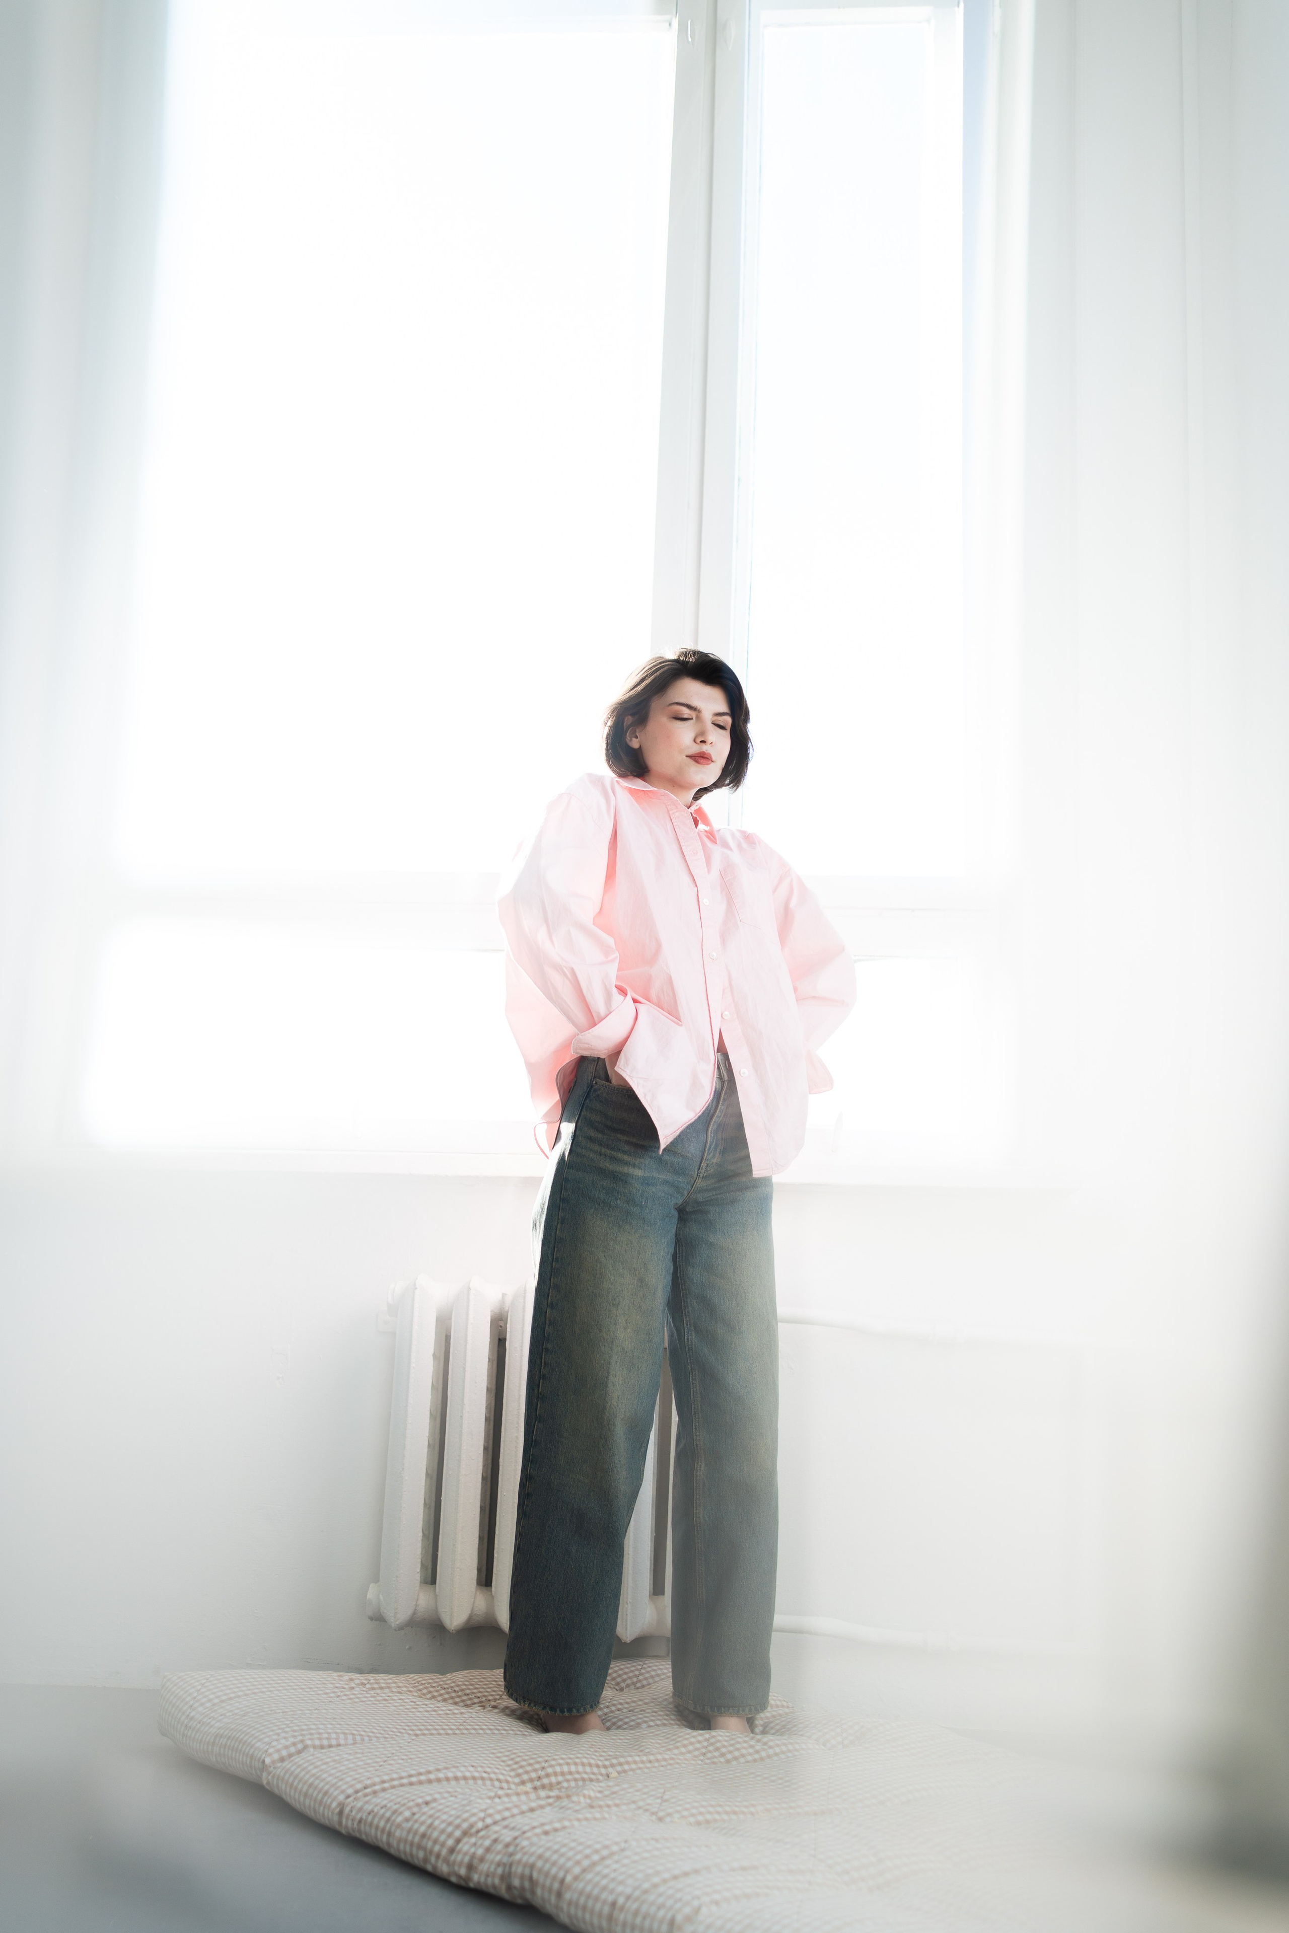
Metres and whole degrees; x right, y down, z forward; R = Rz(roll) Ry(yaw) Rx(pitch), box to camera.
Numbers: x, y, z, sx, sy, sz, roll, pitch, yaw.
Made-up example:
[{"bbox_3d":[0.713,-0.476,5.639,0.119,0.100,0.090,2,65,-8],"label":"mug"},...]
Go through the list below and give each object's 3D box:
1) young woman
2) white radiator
[{"bbox_3d":[0.050,0.322,2.922,0.570,1.683,0.370,5,-9,-27],"label":"young woman"},{"bbox_3d":[-0.139,0.831,3.222,0.655,0.587,0.140,1,-8,5],"label":"white radiator"}]

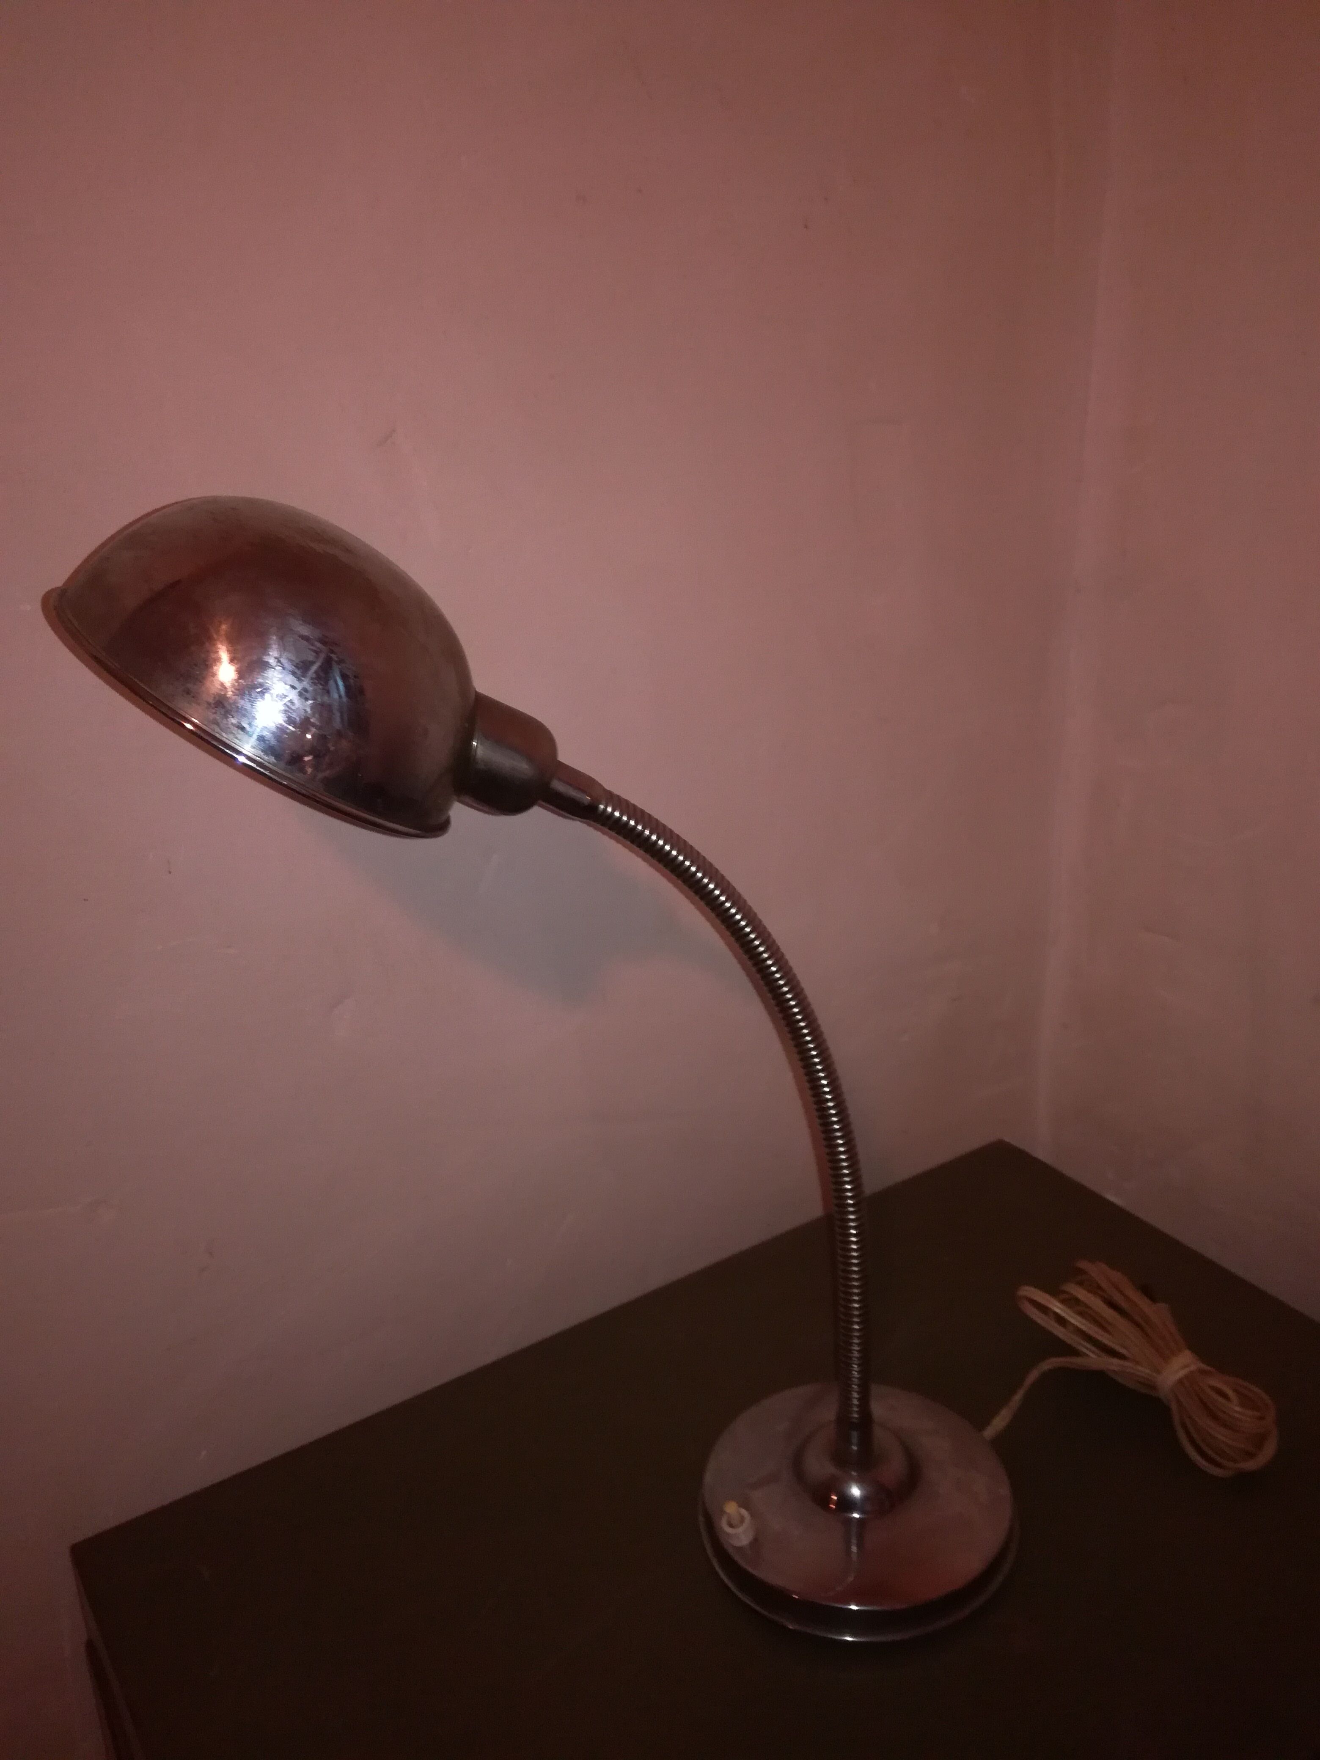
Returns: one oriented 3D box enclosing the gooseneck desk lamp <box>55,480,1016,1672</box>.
[{"bbox_3d":[-0.019,0.089,0.571,0.364,0.481,0.158,-5,20,-8],"label":"gooseneck desk lamp"}]

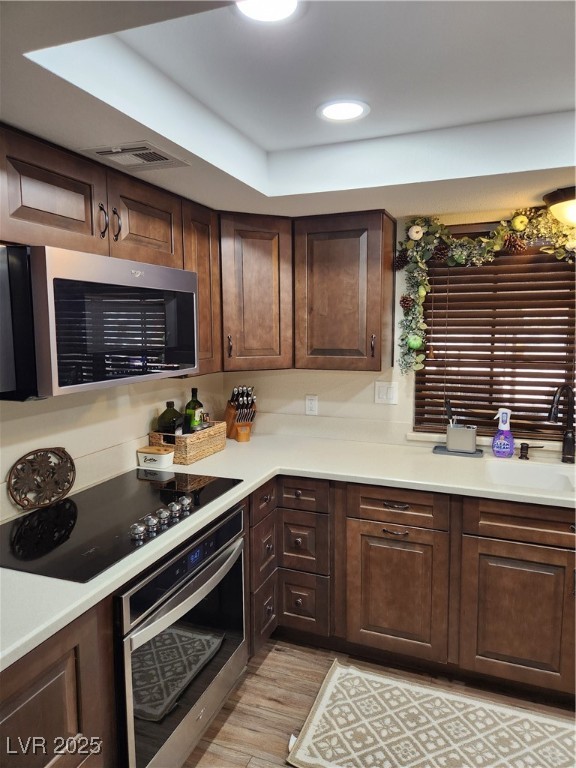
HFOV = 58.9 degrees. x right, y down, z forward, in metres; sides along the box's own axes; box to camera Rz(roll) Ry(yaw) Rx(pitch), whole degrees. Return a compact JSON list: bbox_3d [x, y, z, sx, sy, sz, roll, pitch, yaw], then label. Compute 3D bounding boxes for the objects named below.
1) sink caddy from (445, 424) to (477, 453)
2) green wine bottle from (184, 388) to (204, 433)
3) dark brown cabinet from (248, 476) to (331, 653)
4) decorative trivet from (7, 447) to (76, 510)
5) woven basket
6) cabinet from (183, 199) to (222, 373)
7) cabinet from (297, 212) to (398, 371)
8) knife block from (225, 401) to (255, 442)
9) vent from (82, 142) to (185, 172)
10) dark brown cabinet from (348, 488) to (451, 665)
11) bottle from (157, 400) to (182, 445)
[{"bbox_3d":[0.913,0.289,2.678,0.137,0.122,0.068,2,7,22],"label":"sink caddy"},{"bbox_3d":[-0.497,0.191,2.764,0.088,0.320,0.088,2,7,22],"label":"green wine bottle"},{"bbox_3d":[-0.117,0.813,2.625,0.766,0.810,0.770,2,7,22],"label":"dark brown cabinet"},{"bbox_3d":[-0.903,0.349,1.889,0.025,0.212,0.288,-7,4,23],"label":"decorative trivet"},{"bbox_3d":[-0.506,0.299,2.672,0.215,0.140,0.380,2,7,22],"label":"woven basket"},{"bbox_3d":[-0.531,-0.425,2.382,0.328,0.760,0.310,2,7,22],"label":"cabinet"},{"bbox_3d":[0.303,-0.466,2.667,0.455,0.760,0.330,2,7,22],"label":"cabinet"},{"bbox_3d":[-0.287,0.199,3.027,0.115,0.250,0.190,-3,7,-24],"label":"knife block"},{"bbox_3d":[-0.491,-0.736,1.673,0.235,0.025,0.250,2,7,22],"label":"vent"},{"bbox_3d":[0.594,0.810,2.541,0.455,0.795,0.610,2,7,22],"label":"dark brown cabinet"},{"bbox_3d":[-0.582,0.233,2.586,0.115,0.285,0.115,2,7,22],"label":"bottle"}]

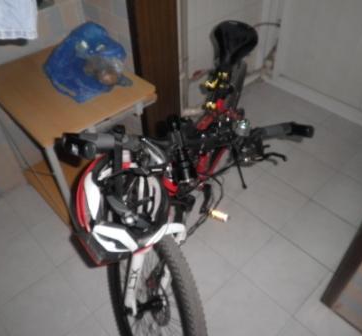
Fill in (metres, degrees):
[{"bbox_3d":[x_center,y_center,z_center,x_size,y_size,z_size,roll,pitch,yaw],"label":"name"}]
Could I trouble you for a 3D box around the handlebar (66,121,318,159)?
[{"bbox_3d":[0.077,-0.071,0.800,0.650,0.090,0.120,-6,43,-26],"label":"handlebar"}]

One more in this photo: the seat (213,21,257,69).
[{"bbox_3d":[0.193,-0.463,1.260,0.160,0.090,0.270,13,47,6],"label":"seat"}]

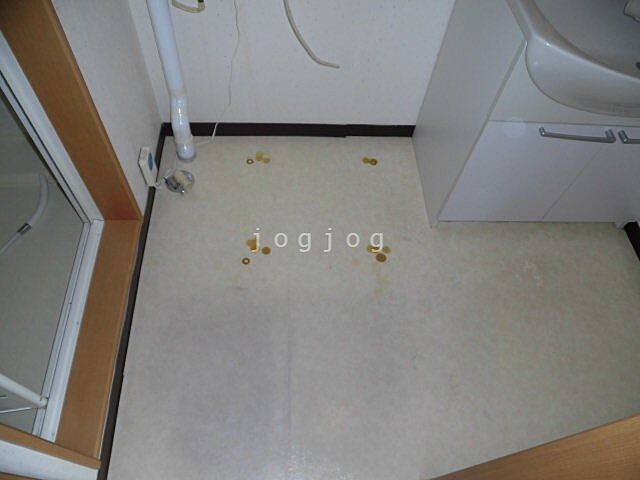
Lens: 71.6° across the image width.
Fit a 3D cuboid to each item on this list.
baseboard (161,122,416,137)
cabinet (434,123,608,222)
[{"bbox_3d":[-0.114,-0.453,1.824,1.023,0.068,0.020,-1,56,-6],"label":"baseboard"},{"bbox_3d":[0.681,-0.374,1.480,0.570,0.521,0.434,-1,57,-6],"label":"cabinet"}]

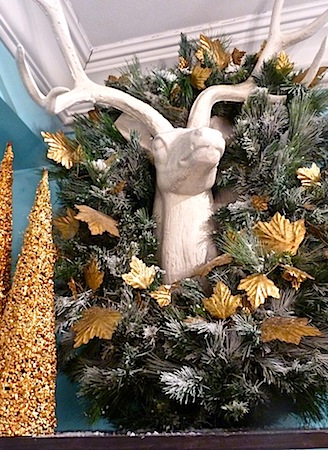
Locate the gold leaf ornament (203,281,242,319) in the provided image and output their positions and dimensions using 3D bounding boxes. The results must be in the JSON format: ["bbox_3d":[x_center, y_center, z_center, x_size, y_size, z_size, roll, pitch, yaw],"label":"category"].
[{"bbox_3d":[0.139,0.177,1.027,0.095,0.090,0.030,-4,-18,7],"label":"gold leaf ornament"}]

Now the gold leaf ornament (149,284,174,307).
[{"bbox_3d":[-0.009,0.179,1.103,0.064,0.059,0.025,-1,-17,-1],"label":"gold leaf ornament"}]

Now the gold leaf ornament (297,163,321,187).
[{"bbox_3d":[0.388,-0.136,1.164,0.068,0.068,0.025,-10,-12,19],"label":"gold leaf ornament"}]

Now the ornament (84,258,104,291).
[{"bbox_3d":[-0.190,0.136,1.187,0.066,0.092,0.030,10,-19,-23],"label":"ornament"}]

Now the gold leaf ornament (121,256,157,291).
[{"bbox_3d":[-0.065,0.129,1.154,0.091,0.091,0.030,0,-16,-3],"label":"gold leaf ornament"}]

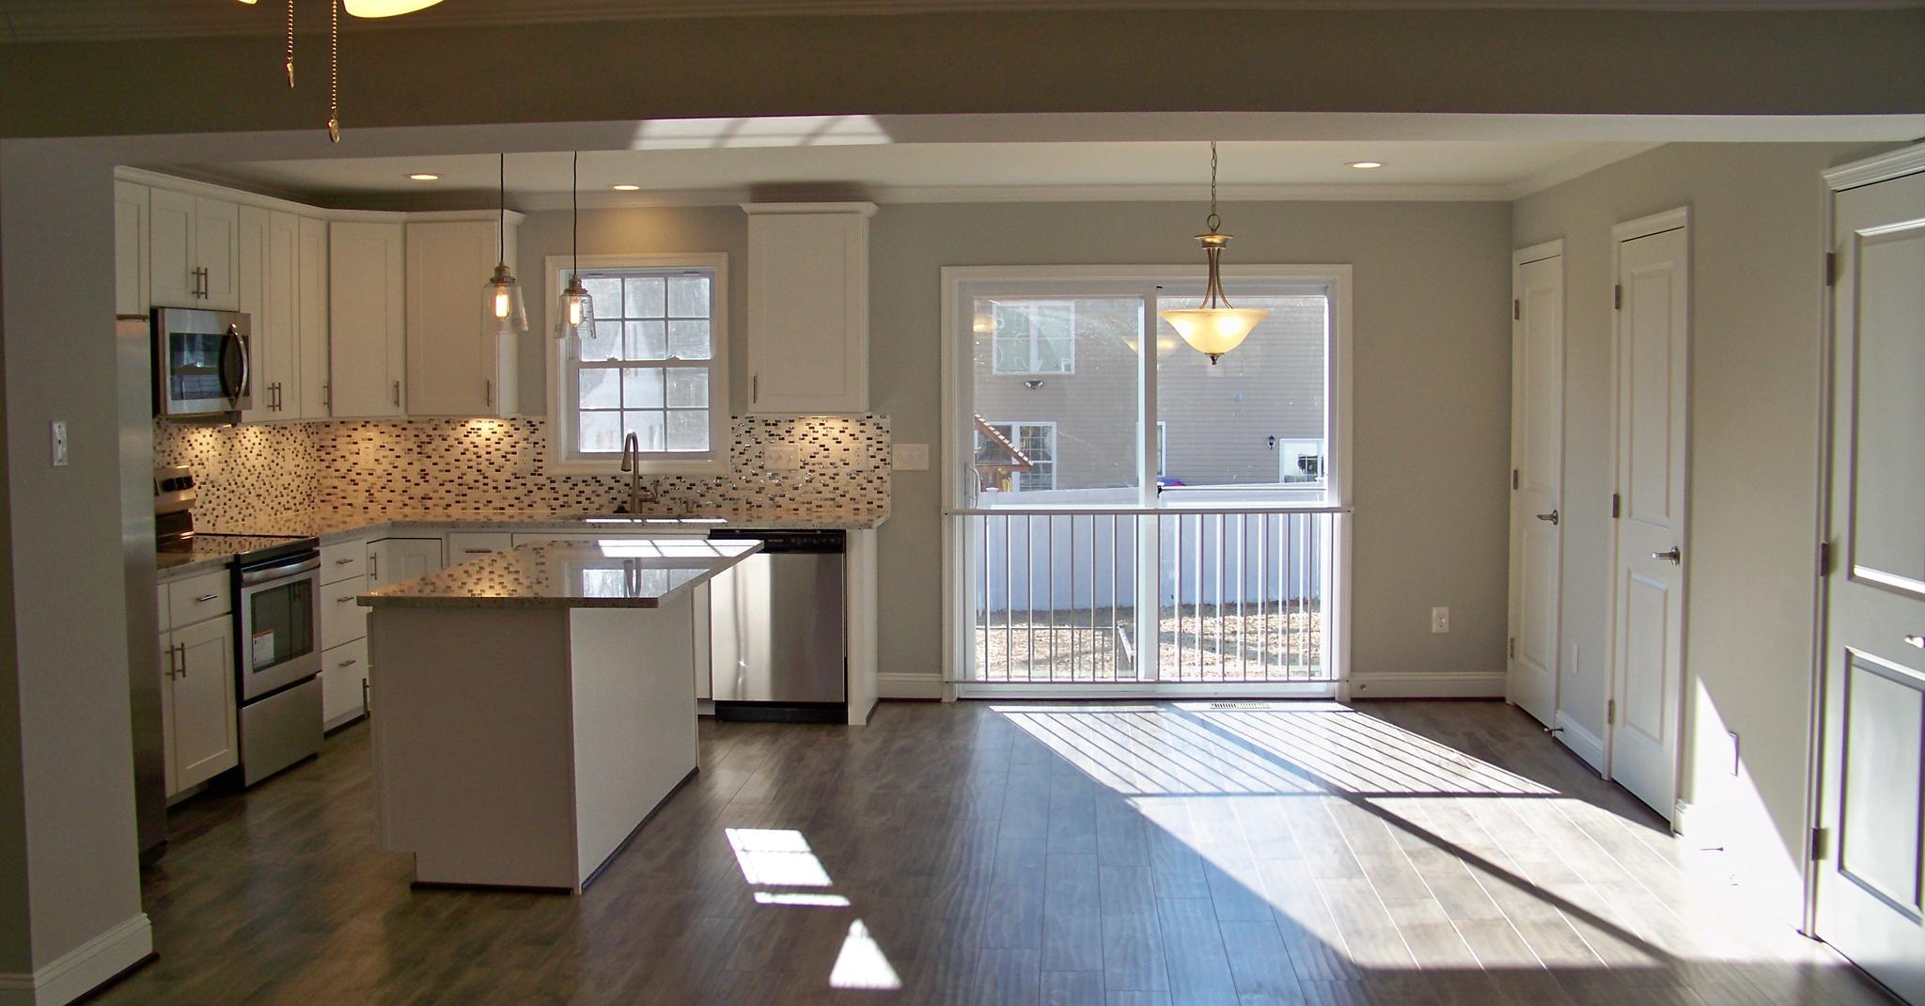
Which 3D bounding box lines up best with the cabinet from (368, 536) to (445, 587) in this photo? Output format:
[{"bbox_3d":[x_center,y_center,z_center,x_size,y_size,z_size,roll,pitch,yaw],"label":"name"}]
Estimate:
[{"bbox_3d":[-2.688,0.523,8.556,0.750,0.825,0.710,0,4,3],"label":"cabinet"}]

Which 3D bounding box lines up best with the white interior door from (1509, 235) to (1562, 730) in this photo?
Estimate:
[{"bbox_3d":[2.550,-0.067,8.149,0.080,2.100,0.800,0,4,3],"label":"white interior door"}]

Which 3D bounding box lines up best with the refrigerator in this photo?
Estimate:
[{"bbox_3d":[-2.994,0.306,5.581,0.760,1.770,0.900,0,4,3],"label":"refrigerator"}]

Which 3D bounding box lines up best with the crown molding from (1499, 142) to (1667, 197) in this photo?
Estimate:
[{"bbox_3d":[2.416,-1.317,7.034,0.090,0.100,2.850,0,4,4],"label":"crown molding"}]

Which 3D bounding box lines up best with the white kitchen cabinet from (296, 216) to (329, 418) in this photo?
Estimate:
[{"bbox_3d":[-3.105,-0.837,8.372,0.325,0.912,0.335,0,4,3],"label":"white kitchen cabinet"}]

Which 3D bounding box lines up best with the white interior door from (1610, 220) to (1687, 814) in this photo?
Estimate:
[{"bbox_3d":[2.412,0.043,6.472,0.100,2.100,0.840,0,4,4],"label":"white interior door"}]

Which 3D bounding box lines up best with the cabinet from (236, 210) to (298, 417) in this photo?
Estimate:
[{"bbox_3d":[-3.045,-0.779,7.647,0.350,0.910,0.580,0,4,4],"label":"cabinet"}]

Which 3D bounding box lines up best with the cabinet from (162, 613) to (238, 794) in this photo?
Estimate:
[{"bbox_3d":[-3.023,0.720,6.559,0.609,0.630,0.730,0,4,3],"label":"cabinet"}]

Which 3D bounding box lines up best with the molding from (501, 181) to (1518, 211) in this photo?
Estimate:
[{"bbox_3d":[0.058,-1.443,8.613,5.050,0.090,0.090,0,4,3],"label":"molding"}]

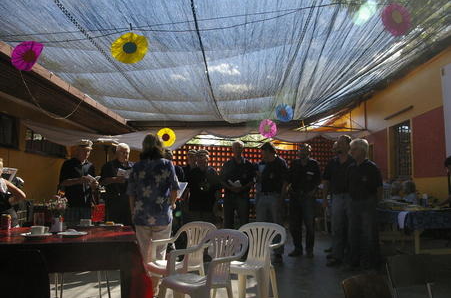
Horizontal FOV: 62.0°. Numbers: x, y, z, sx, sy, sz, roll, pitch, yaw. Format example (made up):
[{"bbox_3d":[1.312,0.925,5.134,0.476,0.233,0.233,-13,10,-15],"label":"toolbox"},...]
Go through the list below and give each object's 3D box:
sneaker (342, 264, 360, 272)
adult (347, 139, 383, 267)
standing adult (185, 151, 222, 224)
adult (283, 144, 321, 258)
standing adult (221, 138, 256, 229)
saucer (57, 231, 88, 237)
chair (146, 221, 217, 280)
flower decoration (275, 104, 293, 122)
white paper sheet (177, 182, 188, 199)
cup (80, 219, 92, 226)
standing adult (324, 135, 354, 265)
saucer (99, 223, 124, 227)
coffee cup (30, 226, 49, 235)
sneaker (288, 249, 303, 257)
[{"bbox_3d":[1.661,1.562,4.950,0.280,0.100,0.110,5,-7,-38],"label":"sneaker"},{"bbox_3d":[1.889,0.726,5.103,0.480,1.730,0.330,-6,-8,44],"label":"adult"},{"bbox_3d":[-0.325,0.805,5.547,0.520,1.660,0.340,-2,-6,17],"label":"standing adult"},{"bbox_3d":[1.215,0.804,6.018,0.560,1.760,0.380,-1,-6,20],"label":"adult"},{"bbox_3d":[0.198,0.764,5.954,0.540,1.810,0.380,0,-6,10],"label":"standing adult"},{"bbox_3d":[-1.005,0.551,2.468,0.205,0.025,0.205,1,-6,0],"label":"saucer"},{"bbox_3d":[-0.397,1.015,3.207,0.550,0.770,0.550,6,-8,-43],"label":"chair"},{"bbox_3d":[1.128,-0.706,7.300,0.360,0.360,0.060,0,-6,3],"label":"flower decoration"},{"bbox_3d":[-0.522,0.437,4.000,0.210,0.010,0.290,0,38,25],"label":"white paper sheet"},{"bbox_3d":[-1.055,0.559,2.850,0.095,0.058,0.080,0,-6,0],"label":"cup"},{"bbox_3d":[1.596,0.714,5.235,0.480,1.780,0.330,-5,-8,43],"label":"standing adult"},{"bbox_3d":[-0.871,0.586,2.870,0.195,0.025,0.195,0,-6,0],"label":"saucer"},{"bbox_3d":[-1.212,0.524,2.444,0.110,0.060,0.085,1,-6,0],"label":"coffee cup"},{"bbox_3d":[1.119,1.631,6.007,0.110,0.110,0.290,-4,-7,38],"label":"sneaker"}]

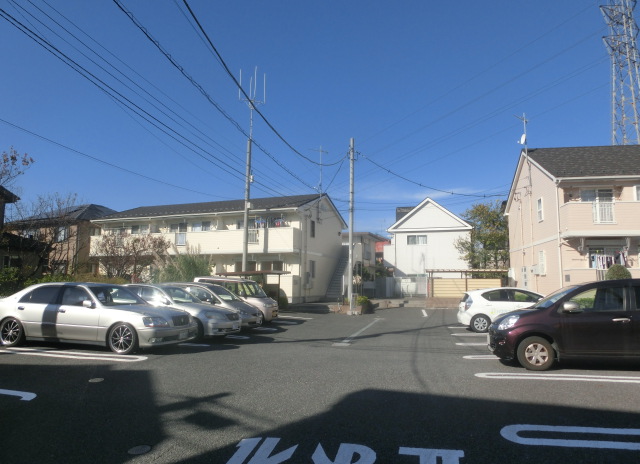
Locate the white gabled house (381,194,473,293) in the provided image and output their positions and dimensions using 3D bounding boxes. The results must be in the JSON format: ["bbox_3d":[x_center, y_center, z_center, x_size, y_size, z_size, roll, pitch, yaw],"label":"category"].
[{"bbox_3d":[9.337,1.904,38.434,7.200,7.885,8.500,-2,-6,17],"label":"white gabled house"}]

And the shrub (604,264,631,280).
[{"bbox_3d":[11.770,2.522,17.428,1.200,2.150,1.200,-4,-7,34],"label":"shrub"}]

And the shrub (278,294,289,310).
[{"bbox_3d":[-2.016,3.637,23.681,0.900,1.100,0.900,1,-6,-5],"label":"shrub"}]

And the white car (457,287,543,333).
[{"bbox_3d":[6.610,2.551,14.648,3.995,1.445,1.695,-1,-6,10],"label":"white car"}]

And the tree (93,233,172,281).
[{"bbox_3d":[-9.345,2.045,22.029,3.700,3.800,3.500,3,-7,-23],"label":"tree"}]

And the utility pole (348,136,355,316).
[{"bbox_3d":[1.581,-0.395,22.401,0.300,8.898,0.300,1,-6,0],"label":"utility pole"}]

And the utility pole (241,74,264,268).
[{"bbox_3d":[-4.374,-3.022,27.469,1.450,15.061,1.200,0,-6,0],"label":"utility pole"}]

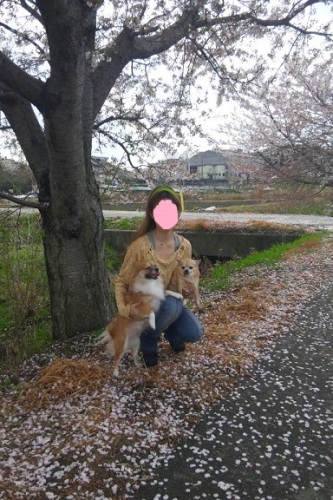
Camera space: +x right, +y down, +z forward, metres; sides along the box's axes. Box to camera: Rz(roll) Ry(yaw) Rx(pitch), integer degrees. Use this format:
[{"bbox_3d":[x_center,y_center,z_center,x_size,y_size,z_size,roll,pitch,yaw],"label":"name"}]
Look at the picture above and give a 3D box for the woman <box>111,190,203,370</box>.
[{"bbox_3d":[-0.040,0.132,2.499,0.530,1.040,0.650,-4,10,-21],"label":"woman"}]

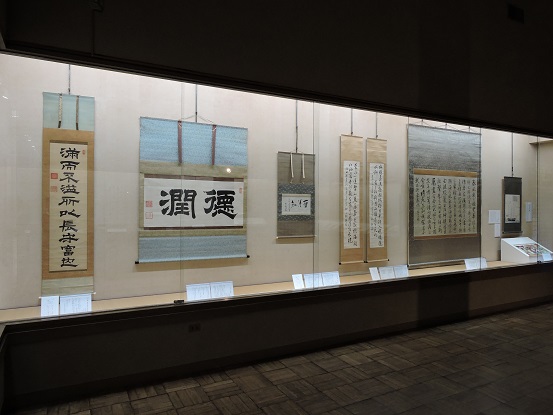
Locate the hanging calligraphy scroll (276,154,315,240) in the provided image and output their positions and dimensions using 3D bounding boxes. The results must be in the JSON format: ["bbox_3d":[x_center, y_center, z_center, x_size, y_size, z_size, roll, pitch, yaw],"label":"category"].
[{"bbox_3d":[0.266,-0.152,4.932,0.574,1.082,0.040,0,0,-28],"label":"hanging calligraphy scroll"}]

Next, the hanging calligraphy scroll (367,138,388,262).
[{"bbox_3d":[1.476,-0.096,5.564,0.427,1.779,0.040,0,0,-28],"label":"hanging calligraphy scroll"}]

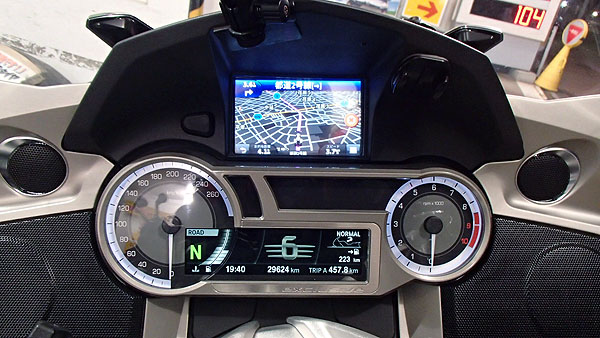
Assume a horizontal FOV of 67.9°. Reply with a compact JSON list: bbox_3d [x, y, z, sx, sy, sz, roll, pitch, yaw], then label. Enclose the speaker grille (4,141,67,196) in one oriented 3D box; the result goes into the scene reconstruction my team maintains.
[{"bbox_3d":[-0.204,-0.001,0.346,0.042,0.041,0.008,-17,2,-39],"label":"speaker grille"}]

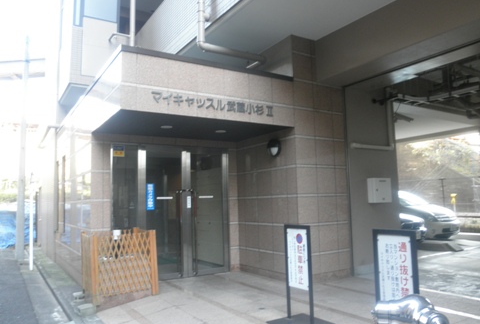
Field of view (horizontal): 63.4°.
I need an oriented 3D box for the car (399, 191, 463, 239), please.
[{"bbox_3d":[4.024,1.600,11.481,1.730,1.530,4.500,2,-7,-32],"label":"car"}]

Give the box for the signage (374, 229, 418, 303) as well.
[{"bbox_3d":[1.245,1.072,3.160,0.518,1.018,0.506,2,-7,-32],"label":"signage"}]

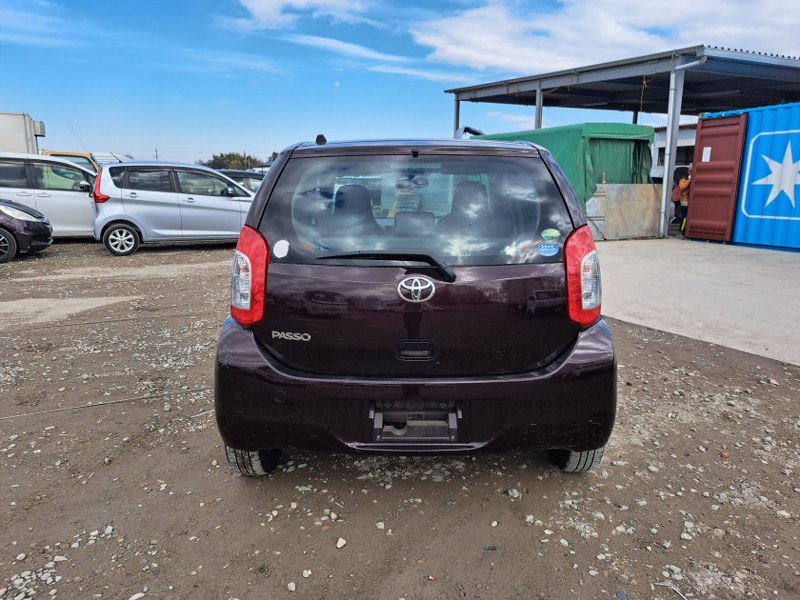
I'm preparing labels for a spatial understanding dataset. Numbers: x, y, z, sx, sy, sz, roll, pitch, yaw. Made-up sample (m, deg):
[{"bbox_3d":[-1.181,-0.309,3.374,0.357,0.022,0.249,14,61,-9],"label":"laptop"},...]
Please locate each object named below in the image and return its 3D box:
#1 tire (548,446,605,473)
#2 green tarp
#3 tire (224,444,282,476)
[{"bbox_3d":[0.796,0.512,2.598,0.170,0.570,0.570,0,13,0],"label":"tire"},{"bbox_3d":[3.845,-3.441,14.381,1.750,1.750,5.300,-4,13,-18],"label":"green tarp"},{"bbox_3d":[-0.669,0.512,2.598,0.170,0.570,0.570,0,13,0],"label":"tire"}]

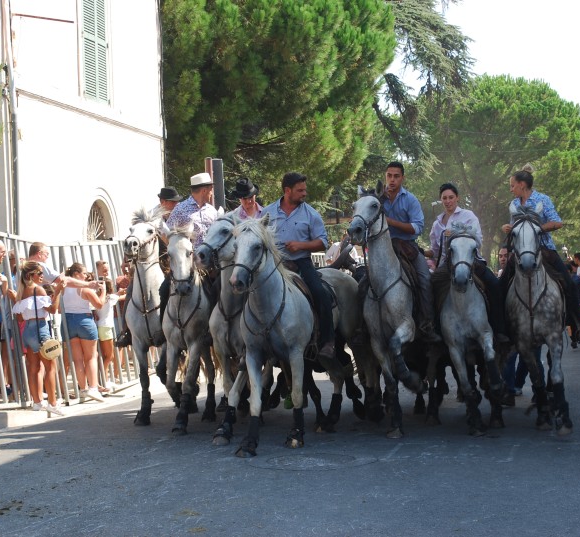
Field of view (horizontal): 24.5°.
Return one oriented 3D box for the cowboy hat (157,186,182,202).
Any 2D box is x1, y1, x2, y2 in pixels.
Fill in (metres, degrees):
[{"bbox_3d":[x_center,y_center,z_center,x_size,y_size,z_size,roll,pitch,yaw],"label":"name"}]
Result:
[{"bbox_3d":[-1.288,-0.797,14.400,0.280,0.130,0.250,13,9,39],"label":"cowboy hat"}]

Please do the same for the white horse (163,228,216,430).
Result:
[{"bbox_3d":[-0.840,0.546,12.500,0.560,1.840,2.200,-2,-1,12],"label":"white horse"}]

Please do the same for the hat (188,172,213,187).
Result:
[{"bbox_3d":[-0.851,-0.853,12.850,0.260,0.130,0.225,-1,-1,-37],"label":"hat"}]

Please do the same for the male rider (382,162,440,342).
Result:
[{"bbox_3d":[1.076,-0.149,12.450,0.720,1.680,0.750,-2,-1,12],"label":"male rider"}]

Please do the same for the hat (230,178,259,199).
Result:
[{"bbox_3d":[-0.436,-0.766,12.800,0.270,0.130,0.300,-6,23,9],"label":"hat"}]

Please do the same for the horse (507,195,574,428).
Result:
[{"bbox_3d":[2.150,0.413,11.500,0.560,1.870,2.200,-2,-1,12],"label":"horse"}]

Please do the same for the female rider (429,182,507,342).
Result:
[{"bbox_3d":[1.667,-0.056,12.550,0.720,1.520,0.750,-2,-1,9],"label":"female rider"}]

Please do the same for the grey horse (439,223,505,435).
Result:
[{"bbox_3d":[1.580,0.497,11.450,0.570,1.740,2.200,-2,-1,12],"label":"grey horse"}]

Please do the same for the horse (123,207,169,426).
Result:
[{"bbox_3d":[-1.310,0.525,14.200,0.580,2.120,2.200,-2,-1,7],"label":"horse"}]

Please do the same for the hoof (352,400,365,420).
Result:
[{"bbox_3d":[0.610,1.265,11.900,0.115,0.150,0.140,-2,-1,18],"label":"hoof"}]

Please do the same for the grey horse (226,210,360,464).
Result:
[{"bbox_3d":[0.080,0.537,11.850,0.630,1.950,2.250,-2,-1,17],"label":"grey horse"}]

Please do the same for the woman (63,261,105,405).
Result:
[{"bbox_3d":[-2.369,0.726,15.400,0.430,1.600,0.450,-2,-1,36],"label":"woman"}]

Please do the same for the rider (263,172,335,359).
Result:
[{"bbox_3d":[0.061,-0.024,10.850,0.640,1.500,0.620,-2,-1,20],"label":"rider"}]

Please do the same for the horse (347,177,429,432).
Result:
[{"bbox_3d":[0.960,0.355,11.550,0.660,2.070,2.250,-2,-1,14],"label":"horse"}]

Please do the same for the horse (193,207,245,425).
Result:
[{"bbox_3d":[-0.420,0.565,12.850,0.600,1.950,2.200,-2,-1,9],"label":"horse"}]

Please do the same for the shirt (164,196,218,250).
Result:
[{"bbox_3d":[-0.992,-0.352,13.450,0.550,0.680,0.330,-2,-1,-12],"label":"shirt"}]

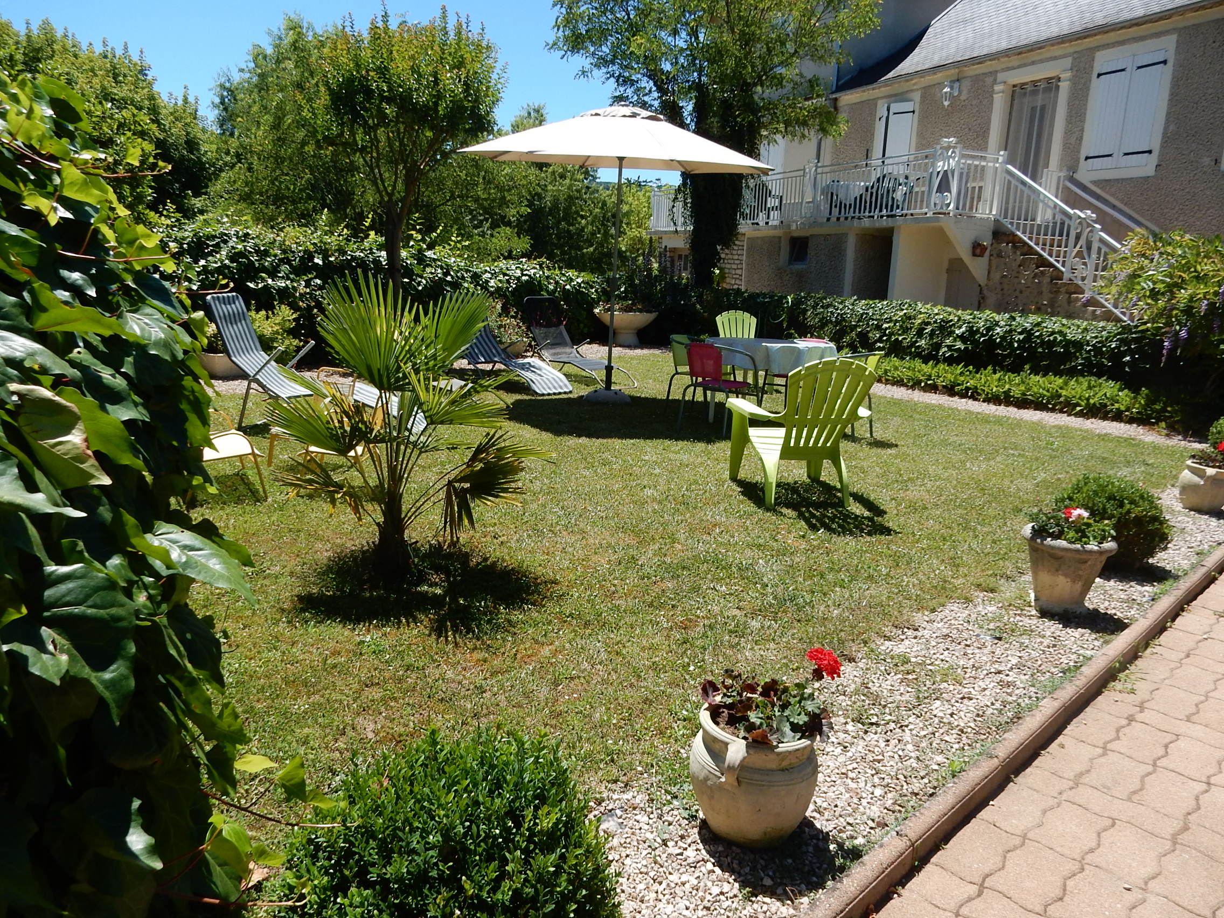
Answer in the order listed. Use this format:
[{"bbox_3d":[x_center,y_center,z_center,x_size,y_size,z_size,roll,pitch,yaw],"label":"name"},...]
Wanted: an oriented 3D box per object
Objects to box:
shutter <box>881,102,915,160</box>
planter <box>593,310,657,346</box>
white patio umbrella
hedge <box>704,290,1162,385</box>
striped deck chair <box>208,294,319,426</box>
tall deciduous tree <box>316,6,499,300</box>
[{"bbox_3d":[5.309,-5.939,16.364,0.050,1.220,0.480,-8,16,-39],"label":"shutter"},{"bbox_3d":[0.214,-2.149,14.661,1.057,0.588,1.057,2,12,0],"label":"planter"},{"bbox_3d":[0.037,-2.131,9.277,3.150,2.955,3.150,2,14,0],"label":"white patio umbrella"},{"bbox_3d":[4.083,-1.730,12.683,0.760,1.080,8.051,-5,13,-29],"label":"hedge"},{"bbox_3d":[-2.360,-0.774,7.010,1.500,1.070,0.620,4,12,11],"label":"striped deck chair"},{"bbox_3d":[-2.532,-3.296,10.968,2.400,4.300,2.300,2,12,0],"label":"tall deciduous tree"}]

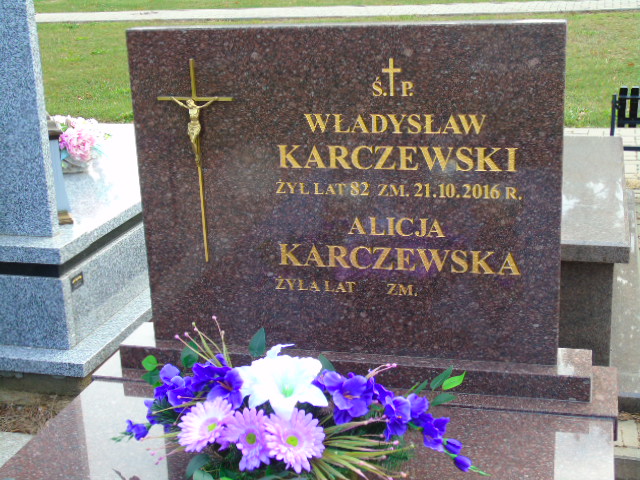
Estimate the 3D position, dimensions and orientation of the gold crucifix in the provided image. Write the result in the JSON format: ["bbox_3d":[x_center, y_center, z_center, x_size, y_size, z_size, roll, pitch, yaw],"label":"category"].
[{"bbox_3d":[-0.230,-0.142,1.886,0.149,0.393,0.035,2,17,15],"label":"gold crucifix"}]

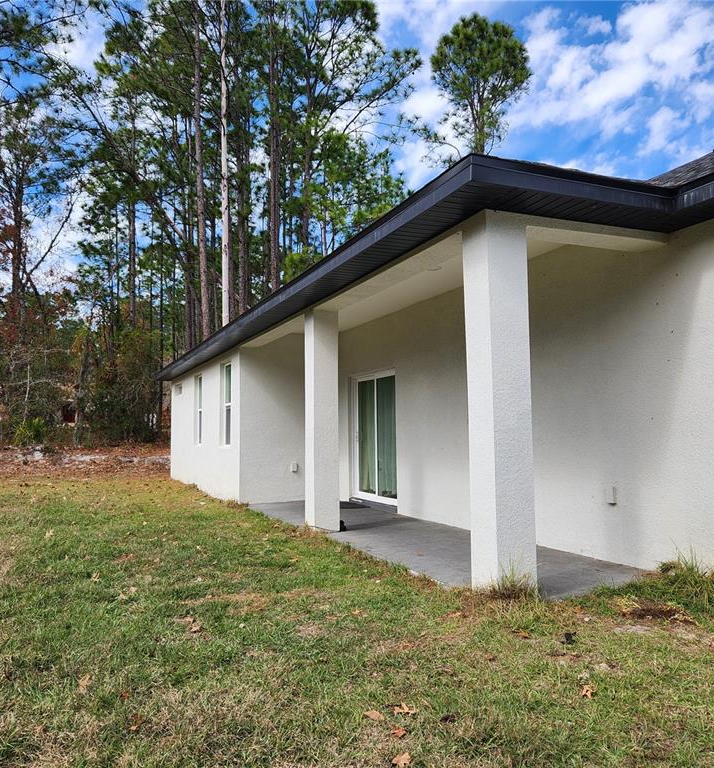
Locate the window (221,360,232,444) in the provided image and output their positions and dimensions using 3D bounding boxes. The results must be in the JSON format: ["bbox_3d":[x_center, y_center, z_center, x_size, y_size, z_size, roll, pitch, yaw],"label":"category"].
[{"bbox_3d":[-2.349,0.388,12.631,0.100,1.560,0.960,1,-5,-23],"label":"window"}]

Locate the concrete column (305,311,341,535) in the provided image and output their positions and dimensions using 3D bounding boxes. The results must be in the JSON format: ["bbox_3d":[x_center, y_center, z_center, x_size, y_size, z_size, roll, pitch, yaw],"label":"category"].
[{"bbox_3d":[-0.424,0.445,8.275,0.325,2.645,0.325,1,-5,-23],"label":"concrete column"}]

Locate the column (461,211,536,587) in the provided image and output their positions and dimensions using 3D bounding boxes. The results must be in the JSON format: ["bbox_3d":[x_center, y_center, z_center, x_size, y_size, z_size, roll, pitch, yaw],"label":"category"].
[{"bbox_3d":[1.018,0.147,4.878,0.325,2.703,0.325,1,-5,-23],"label":"column"}]

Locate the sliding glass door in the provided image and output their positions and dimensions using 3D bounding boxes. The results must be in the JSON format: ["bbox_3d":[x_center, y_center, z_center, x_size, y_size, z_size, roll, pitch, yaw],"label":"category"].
[{"bbox_3d":[0.309,0.844,10.754,0.120,2.030,1.830,1,-5,-23],"label":"sliding glass door"}]

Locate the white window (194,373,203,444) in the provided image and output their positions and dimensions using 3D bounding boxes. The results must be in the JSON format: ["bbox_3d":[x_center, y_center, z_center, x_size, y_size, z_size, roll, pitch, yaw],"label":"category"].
[{"bbox_3d":[-3.466,0.596,15.261,0.100,1.560,0.970,1,-5,-23],"label":"white window"}]

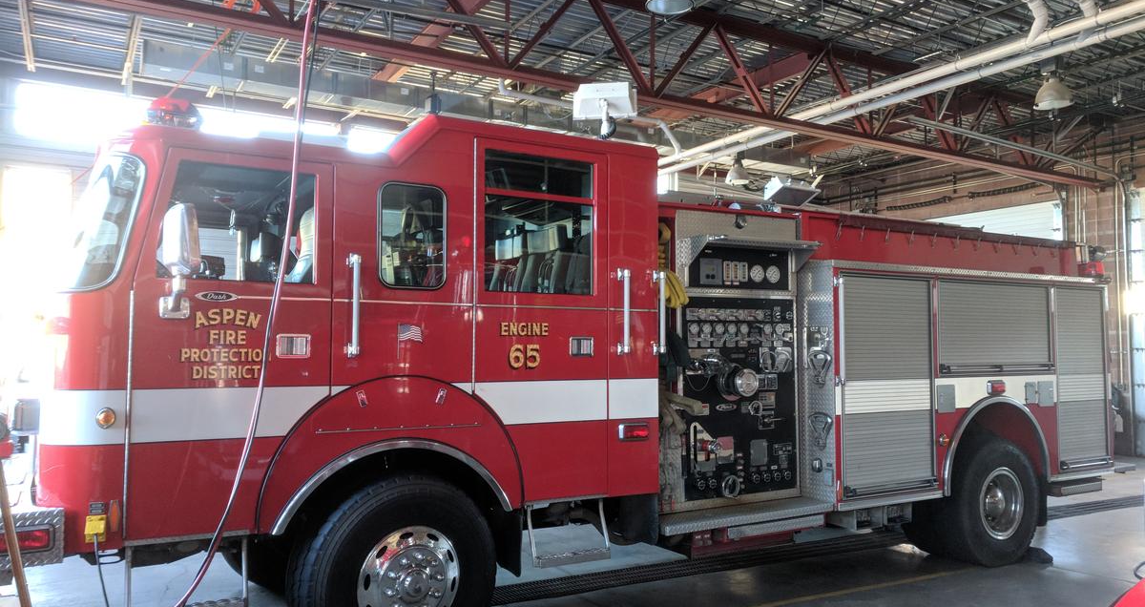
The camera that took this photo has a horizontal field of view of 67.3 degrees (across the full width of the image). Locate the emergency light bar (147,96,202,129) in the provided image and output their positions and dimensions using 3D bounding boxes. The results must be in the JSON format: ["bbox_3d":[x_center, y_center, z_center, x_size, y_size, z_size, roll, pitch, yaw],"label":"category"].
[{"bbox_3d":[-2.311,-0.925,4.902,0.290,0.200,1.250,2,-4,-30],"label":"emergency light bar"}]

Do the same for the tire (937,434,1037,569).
[{"bbox_3d":[3.545,1.649,7.318,1.070,1.070,0.285,2,-4,-30],"label":"tire"}]

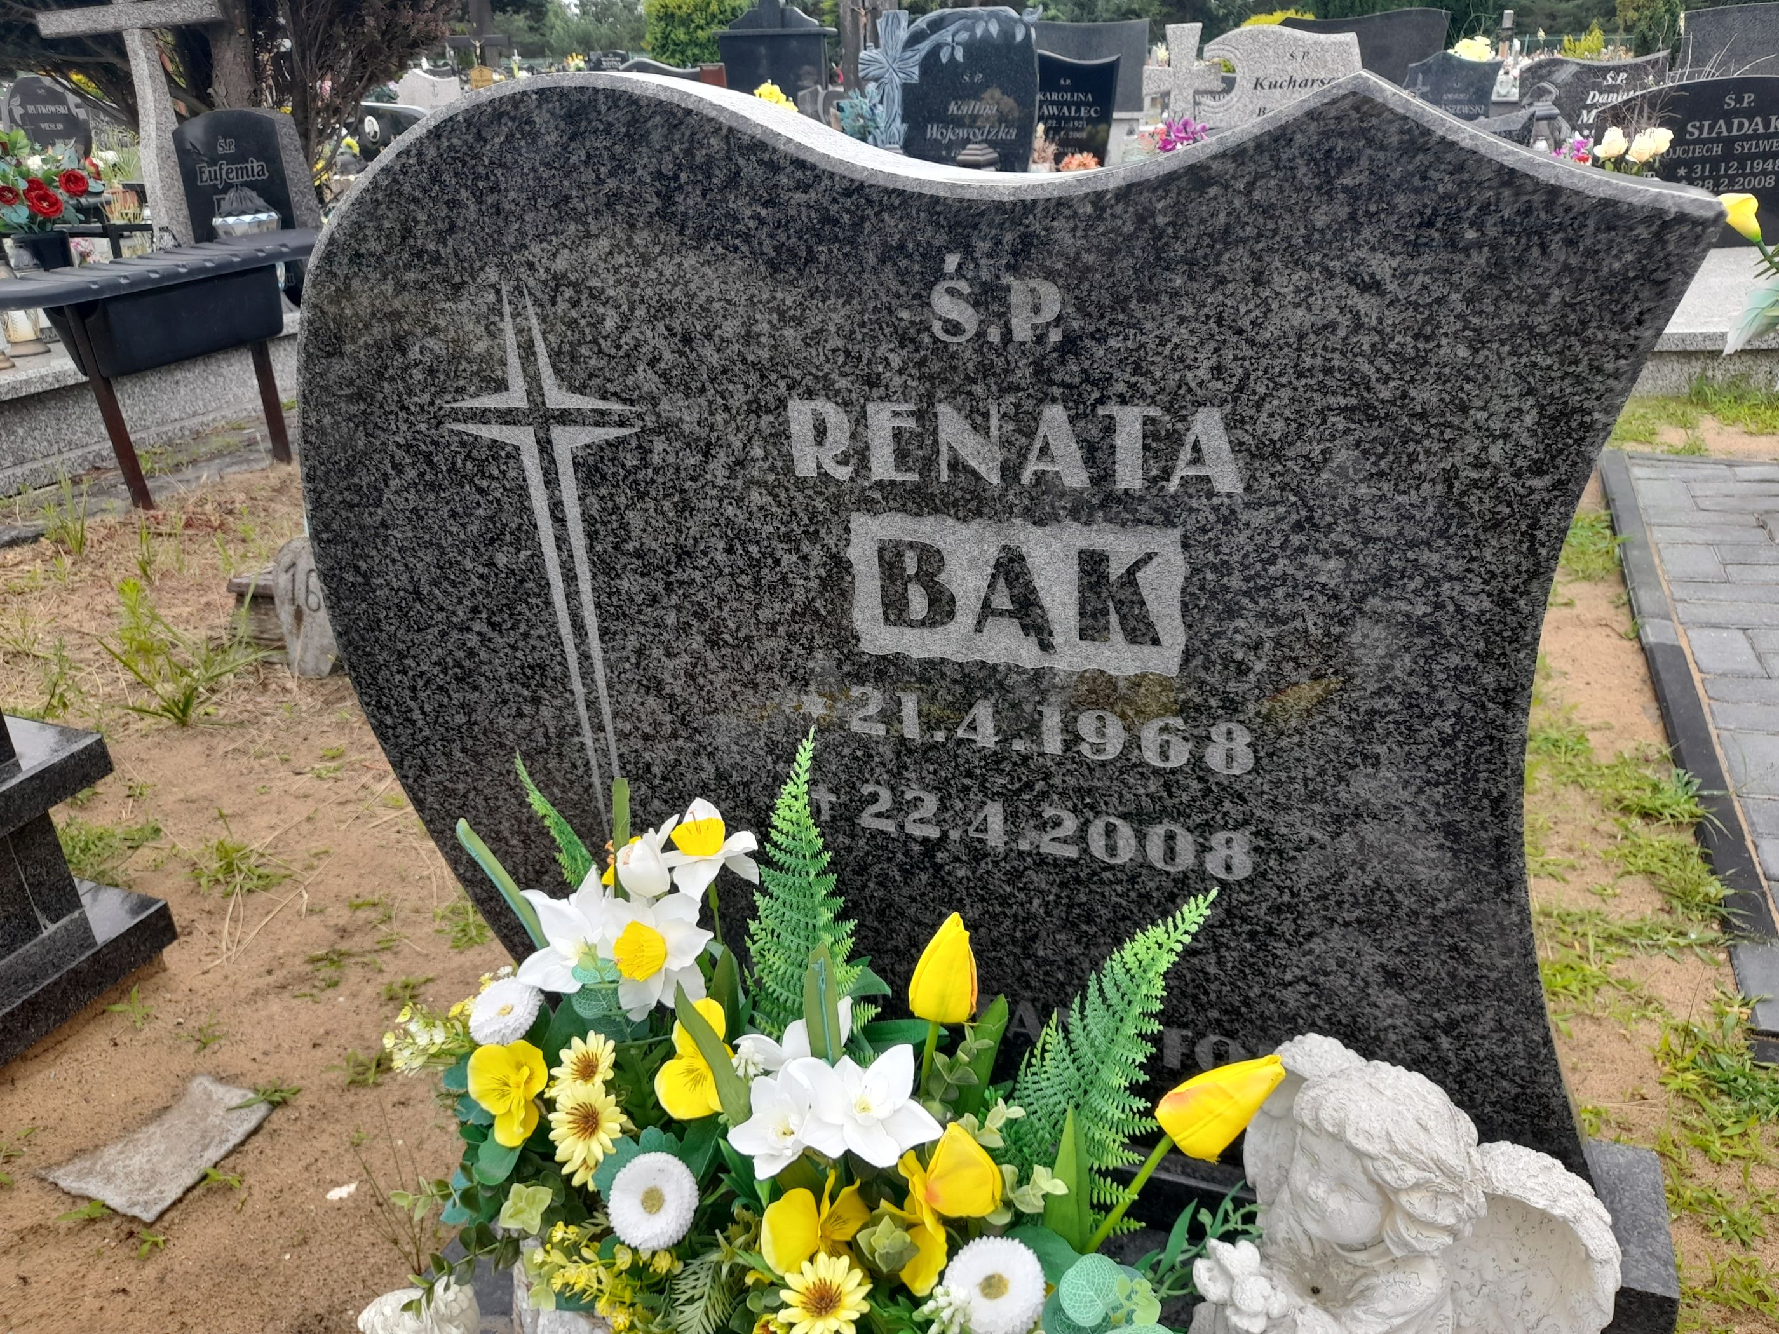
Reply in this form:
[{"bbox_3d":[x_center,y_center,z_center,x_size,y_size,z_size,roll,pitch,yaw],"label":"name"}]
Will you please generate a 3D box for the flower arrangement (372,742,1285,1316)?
[{"bbox_3d":[-0.072,0.346,0.862,0.580,0.440,0.400,5,28,20],"label":"flower arrangement"}]

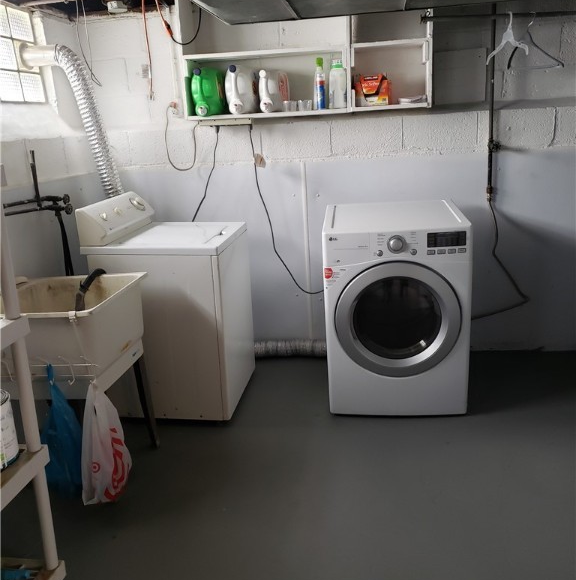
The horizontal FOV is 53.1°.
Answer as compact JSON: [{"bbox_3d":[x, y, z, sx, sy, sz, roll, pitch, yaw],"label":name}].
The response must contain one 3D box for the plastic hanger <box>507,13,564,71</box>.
[{"bbox_3d":[1.191,-1.204,2.793,0.050,0.240,0.420,-6,17,-11],"label":"plastic hanger"}]

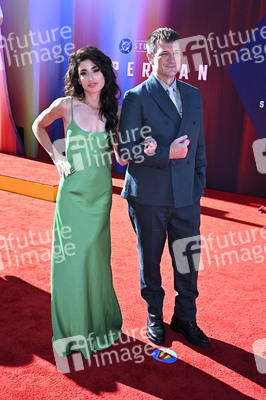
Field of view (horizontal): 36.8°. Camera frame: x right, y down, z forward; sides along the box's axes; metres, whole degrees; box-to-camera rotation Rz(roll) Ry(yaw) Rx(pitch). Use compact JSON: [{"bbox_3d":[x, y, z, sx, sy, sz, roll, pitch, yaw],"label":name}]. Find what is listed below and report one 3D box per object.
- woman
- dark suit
[{"bbox_3d":[-0.228,0.046,2.193,0.620,1.660,0.440,1,12,-8],"label":"woman"},{"bbox_3d":[0.163,0.041,2.310,0.520,1.470,0.380,-1,13,-20],"label":"dark suit"}]

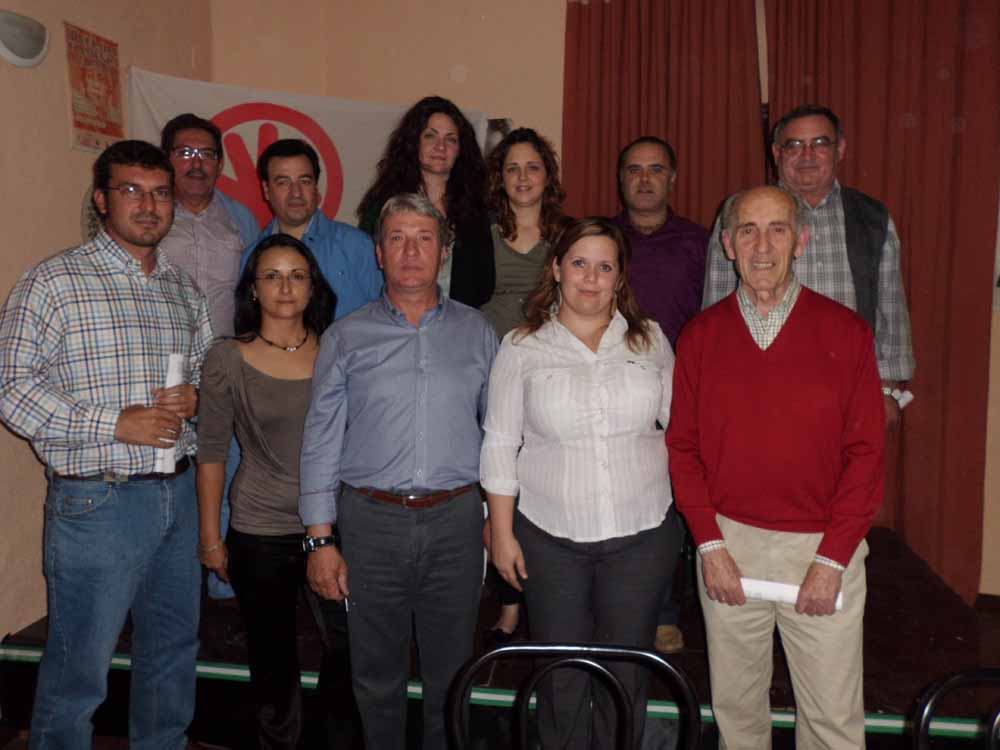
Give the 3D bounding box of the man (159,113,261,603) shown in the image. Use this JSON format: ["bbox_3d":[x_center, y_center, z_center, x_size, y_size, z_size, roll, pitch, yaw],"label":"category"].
[{"bbox_3d":[-1.003,0.061,2.500,0.480,1.750,0.320,-3,7,-14],"label":"man"}]

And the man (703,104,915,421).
[{"bbox_3d":[0.903,0.078,2.254,0.570,1.690,0.360,1,7,16],"label":"man"}]

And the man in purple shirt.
[{"bbox_3d":[0.472,0.083,2.435,0.480,1.660,0.320,0,6,8],"label":"man in purple shirt"}]

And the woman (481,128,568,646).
[{"bbox_3d":[0.077,0.084,2.454,0.440,1.670,0.300,-1,6,2],"label":"woman"}]

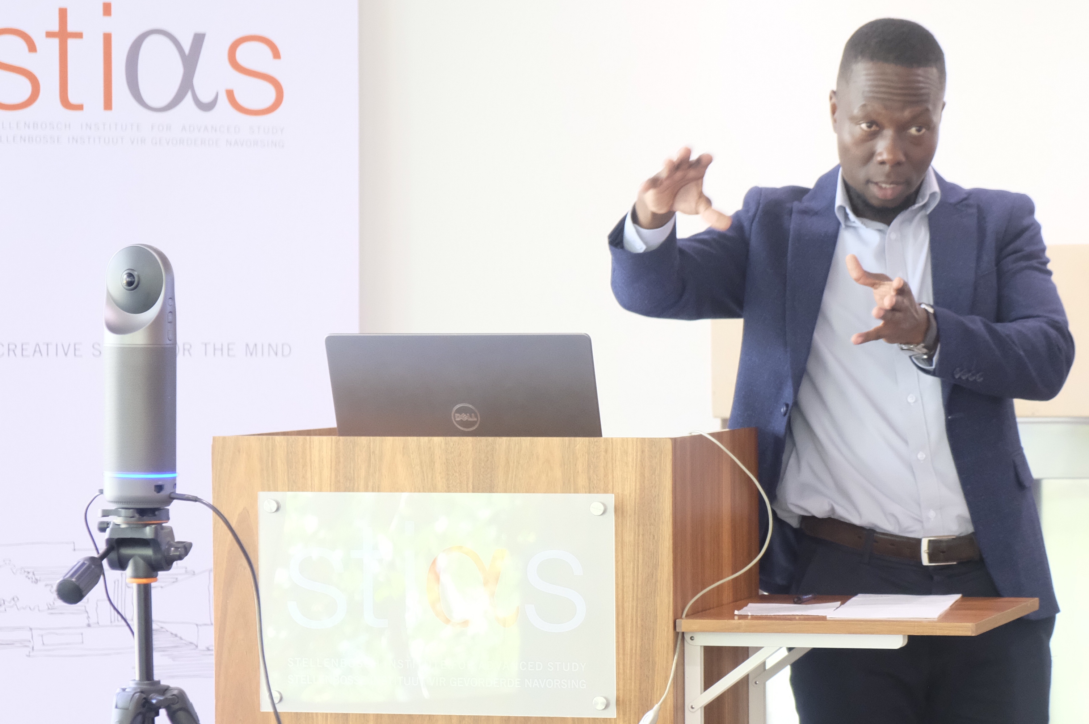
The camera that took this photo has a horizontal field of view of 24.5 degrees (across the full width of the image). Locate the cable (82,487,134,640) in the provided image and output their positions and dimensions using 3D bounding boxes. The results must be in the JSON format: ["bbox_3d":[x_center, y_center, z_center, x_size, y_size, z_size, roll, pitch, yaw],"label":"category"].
[{"bbox_3d":[-0.449,0.207,2.580,0.053,0.150,0.040,-1,1,0],"label":"cable"}]

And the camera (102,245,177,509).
[{"bbox_3d":[-0.413,0.014,2.558,0.075,0.270,0.075,-1,1,0],"label":"camera"}]

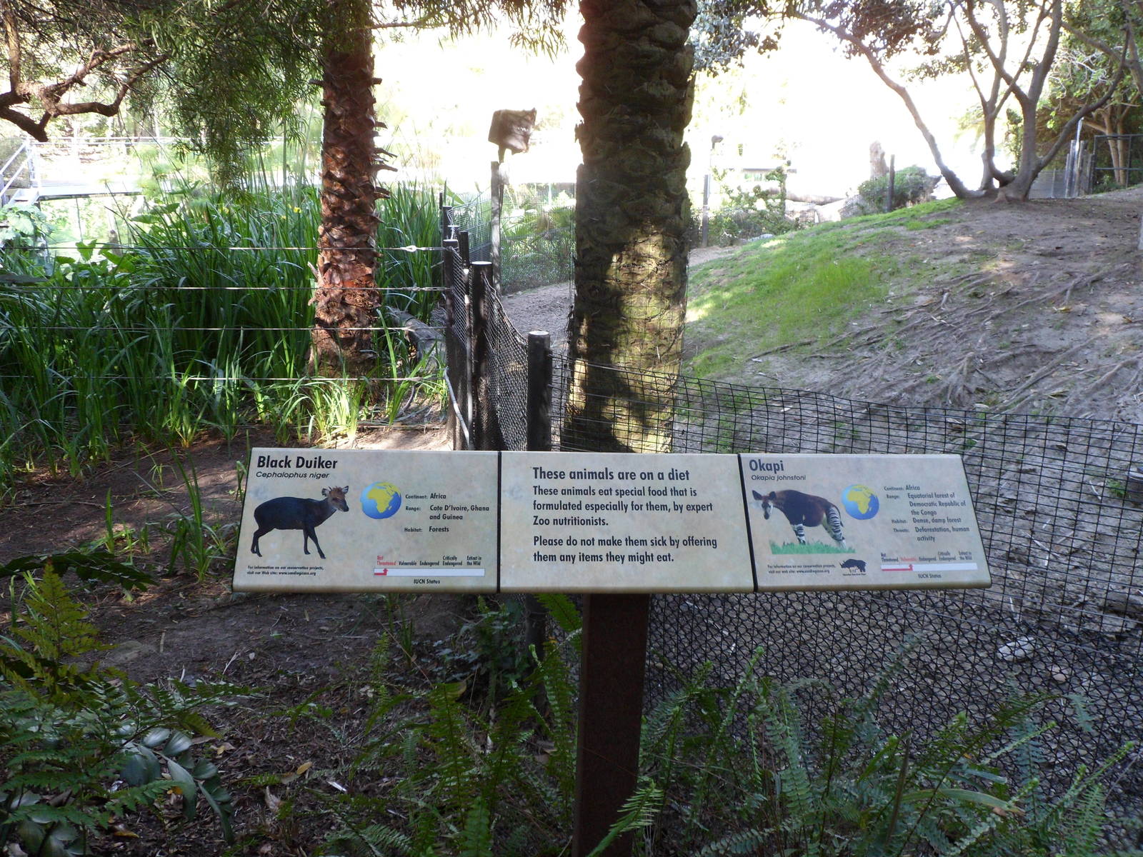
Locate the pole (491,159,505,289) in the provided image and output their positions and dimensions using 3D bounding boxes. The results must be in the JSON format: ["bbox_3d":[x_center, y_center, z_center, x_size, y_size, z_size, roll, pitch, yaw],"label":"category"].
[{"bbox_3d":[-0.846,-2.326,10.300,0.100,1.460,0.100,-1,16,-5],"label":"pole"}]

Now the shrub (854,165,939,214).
[{"bbox_3d":[8.032,-5.872,22.000,1.950,1.180,1.600,6,16,19],"label":"shrub"}]

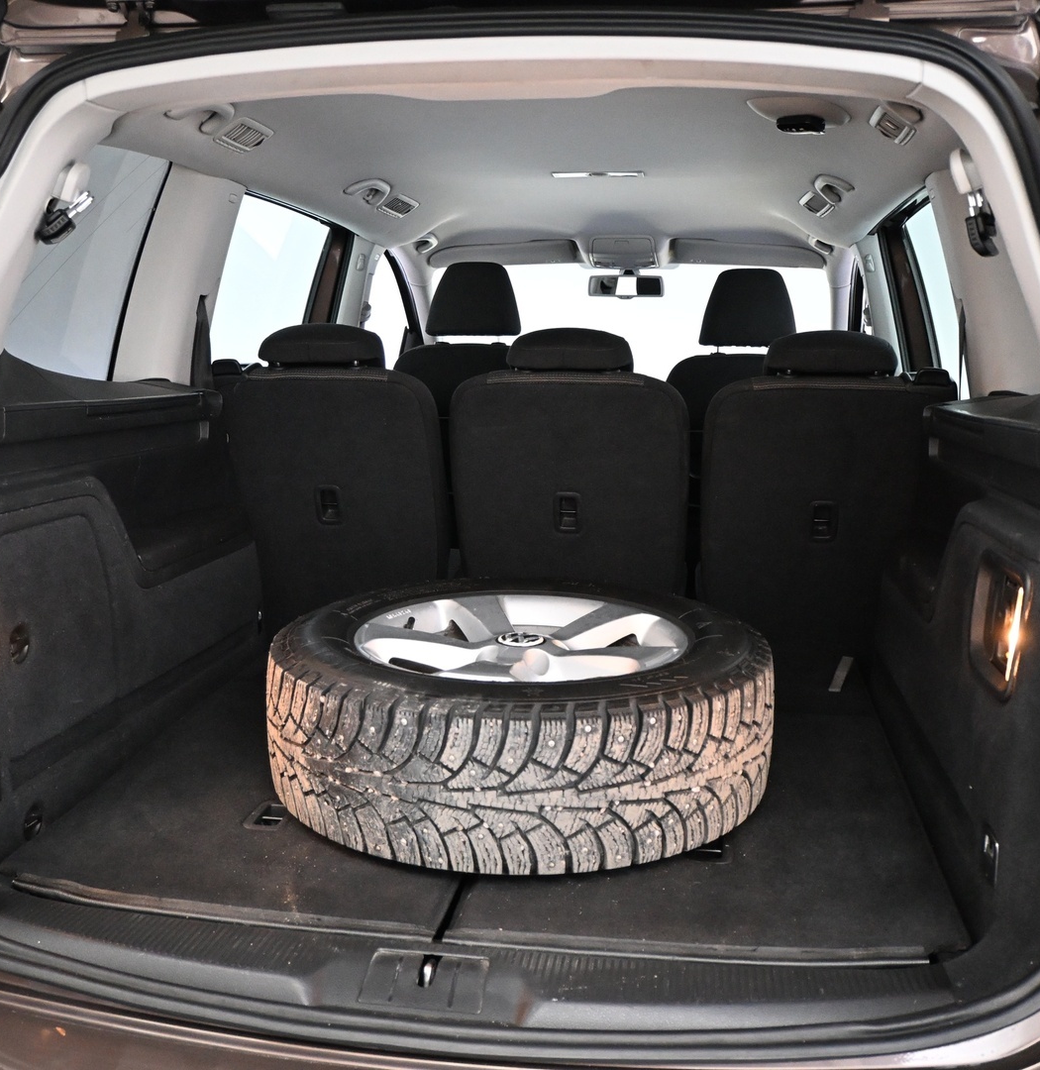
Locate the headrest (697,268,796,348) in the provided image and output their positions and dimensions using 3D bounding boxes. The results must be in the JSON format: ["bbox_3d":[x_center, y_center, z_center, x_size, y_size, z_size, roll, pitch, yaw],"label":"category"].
[{"bbox_3d":[0.564,-0.559,3.080,0.247,0.198,0.120,2,19,8],"label":"headrest"}]

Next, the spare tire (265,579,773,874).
[{"bbox_3d":[-0.001,0.223,1.665,0.662,0.217,0.662,2,11,8],"label":"spare tire"}]

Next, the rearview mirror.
[{"bbox_3d":[0.316,-0.738,3.683,0.237,0.068,0.045,5,15,22],"label":"rearview mirror"}]

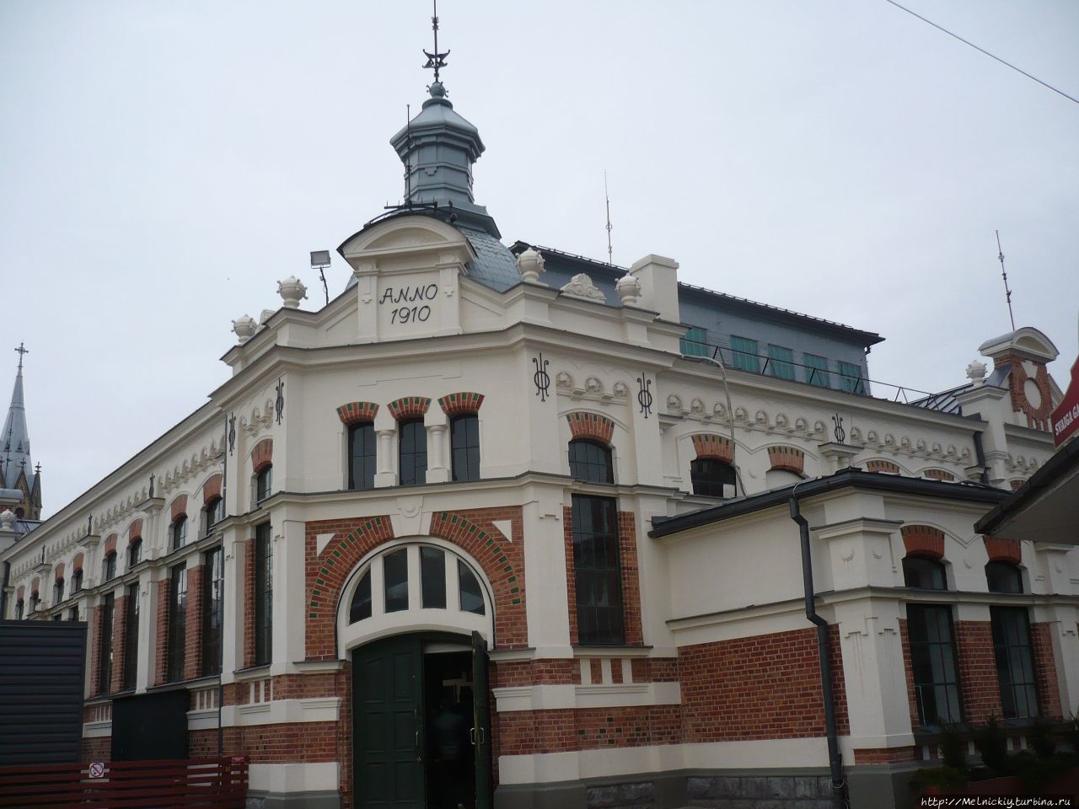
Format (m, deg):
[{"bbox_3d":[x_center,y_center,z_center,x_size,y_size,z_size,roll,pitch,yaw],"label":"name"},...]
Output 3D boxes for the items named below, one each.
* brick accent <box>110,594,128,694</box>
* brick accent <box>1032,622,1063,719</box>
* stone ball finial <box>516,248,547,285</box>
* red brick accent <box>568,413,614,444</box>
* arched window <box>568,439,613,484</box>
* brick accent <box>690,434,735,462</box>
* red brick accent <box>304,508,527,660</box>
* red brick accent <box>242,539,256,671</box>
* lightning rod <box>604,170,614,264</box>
[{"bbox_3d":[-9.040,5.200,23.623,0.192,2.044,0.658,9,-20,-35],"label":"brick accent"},{"bbox_3d":[7.675,4.028,16.484,0.329,1.420,0.140,9,-20,-35],"label":"brick accent"},{"bbox_3d":[-0.142,-2.230,17.761,0.486,0.729,0.486,-3,-17,-1],"label":"stone ball finial"},{"bbox_3d":[0.776,0.391,17.241,0.960,0.480,0.160,9,-20,-35],"label":"red brick accent"},{"bbox_3d":[0.778,0.876,17.241,0.950,0.780,0.160,9,-20,-35],"label":"arched window"},{"bbox_3d":[3.007,0.760,19.223,1.022,0.415,0.223,9,-20,-35],"label":"brick accent"},{"bbox_3d":[-1.833,2.631,16.032,3.307,2.040,0.200,-5,-16,8],"label":"red brick accent"},{"bbox_3d":[-4.670,3.235,17.701,0.140,2.070,0.330,9,-20,-35],"label":"red brick accent"},{"bbox_3d":[2.394,-6.463,38.417,0.200,3.900,0.200,9,-20,-35],"label":"lightning rod"}]

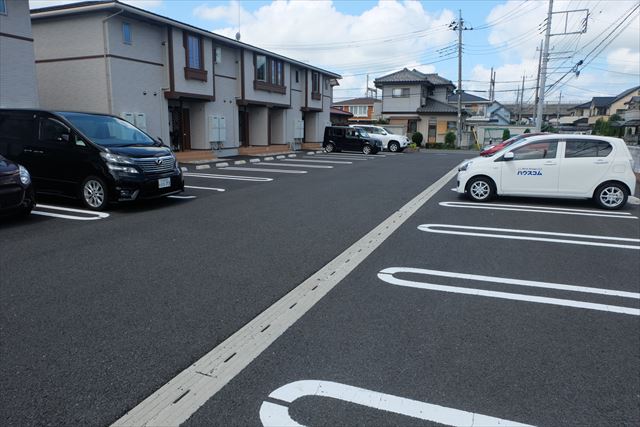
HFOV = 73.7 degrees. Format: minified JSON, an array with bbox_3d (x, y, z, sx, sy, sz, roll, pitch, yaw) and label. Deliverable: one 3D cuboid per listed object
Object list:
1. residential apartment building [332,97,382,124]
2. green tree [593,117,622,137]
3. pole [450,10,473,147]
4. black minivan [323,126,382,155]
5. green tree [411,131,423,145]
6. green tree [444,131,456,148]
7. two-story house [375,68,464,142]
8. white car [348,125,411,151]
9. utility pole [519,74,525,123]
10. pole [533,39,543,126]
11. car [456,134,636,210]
[{"bbox_3d":[6.573,-16.157,72.752,8.600,7.000,8.000,3,12,17],"label":"residential apartment building"},{"bbox_3d":[40.946,-12.142,60.800,4.000,3.700,3.200,4,12,21],"label":"green tree"},{"bbox_3d":[12.325,-11.612,37.469,1.800,11.600,0.800,4,12,21],"label":"pole"},{"bbox_3d":[2.140,-4.734,27.706,3.750,1.640,1.670,5,12,23],"label":"black minivan"},{"bbox_3d":[8.872,-6.760,39.232,1.100,1.300,1.100,4,12,21],"label":"green tree"},{"bbox_3d":[11.608,-6.536,37.951,1.050,1.450,1.050,4,12,21],"label":"green tree"},{"bbox_3d":[9.693,-10.463,42.279,8.200,7.500,7.400,4,12,21],"label":"two-story house"},{"bbox_3d":[4.020,-5.200,29.857,4.600,1.730,1.820,5,12,23],"label":"white car"},{"bbox_3d":[34.825,-18.505,73.822,0.600,11.200,0.500,4,12,21],"label":"utility pole"},{"bbox_3d":[25.141,-13.862,49.257,0.600,11.500,0.500,4,12,21],"label":"pole"},{"bbox_3d":[4.850,-1.021,9.572,3.395,1.500,1.475,5,12,23],"label":"car"}]

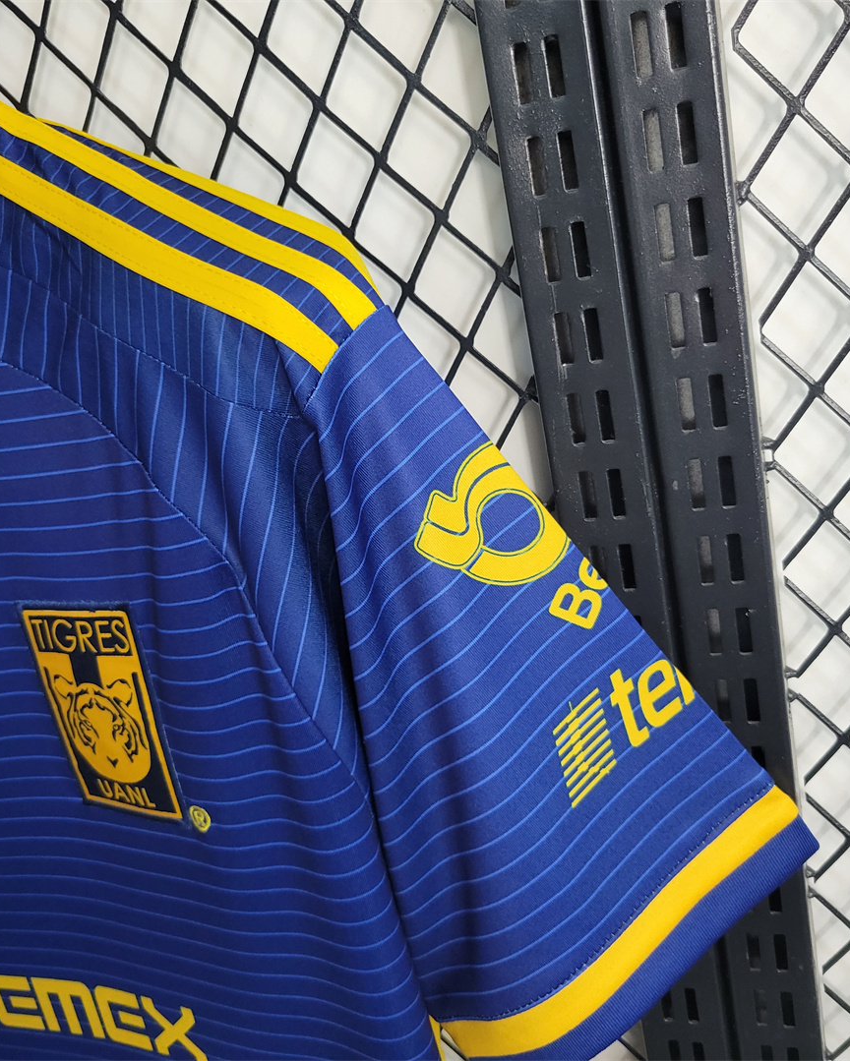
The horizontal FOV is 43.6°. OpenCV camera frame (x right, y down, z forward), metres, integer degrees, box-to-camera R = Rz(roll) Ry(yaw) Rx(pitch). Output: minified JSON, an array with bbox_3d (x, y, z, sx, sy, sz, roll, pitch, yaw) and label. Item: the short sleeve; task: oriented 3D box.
[{"bbox_3d":[0.052,0.059,0.362,0.153,0.279,0.084,-4,19,22],"label":"short sleeve"}]

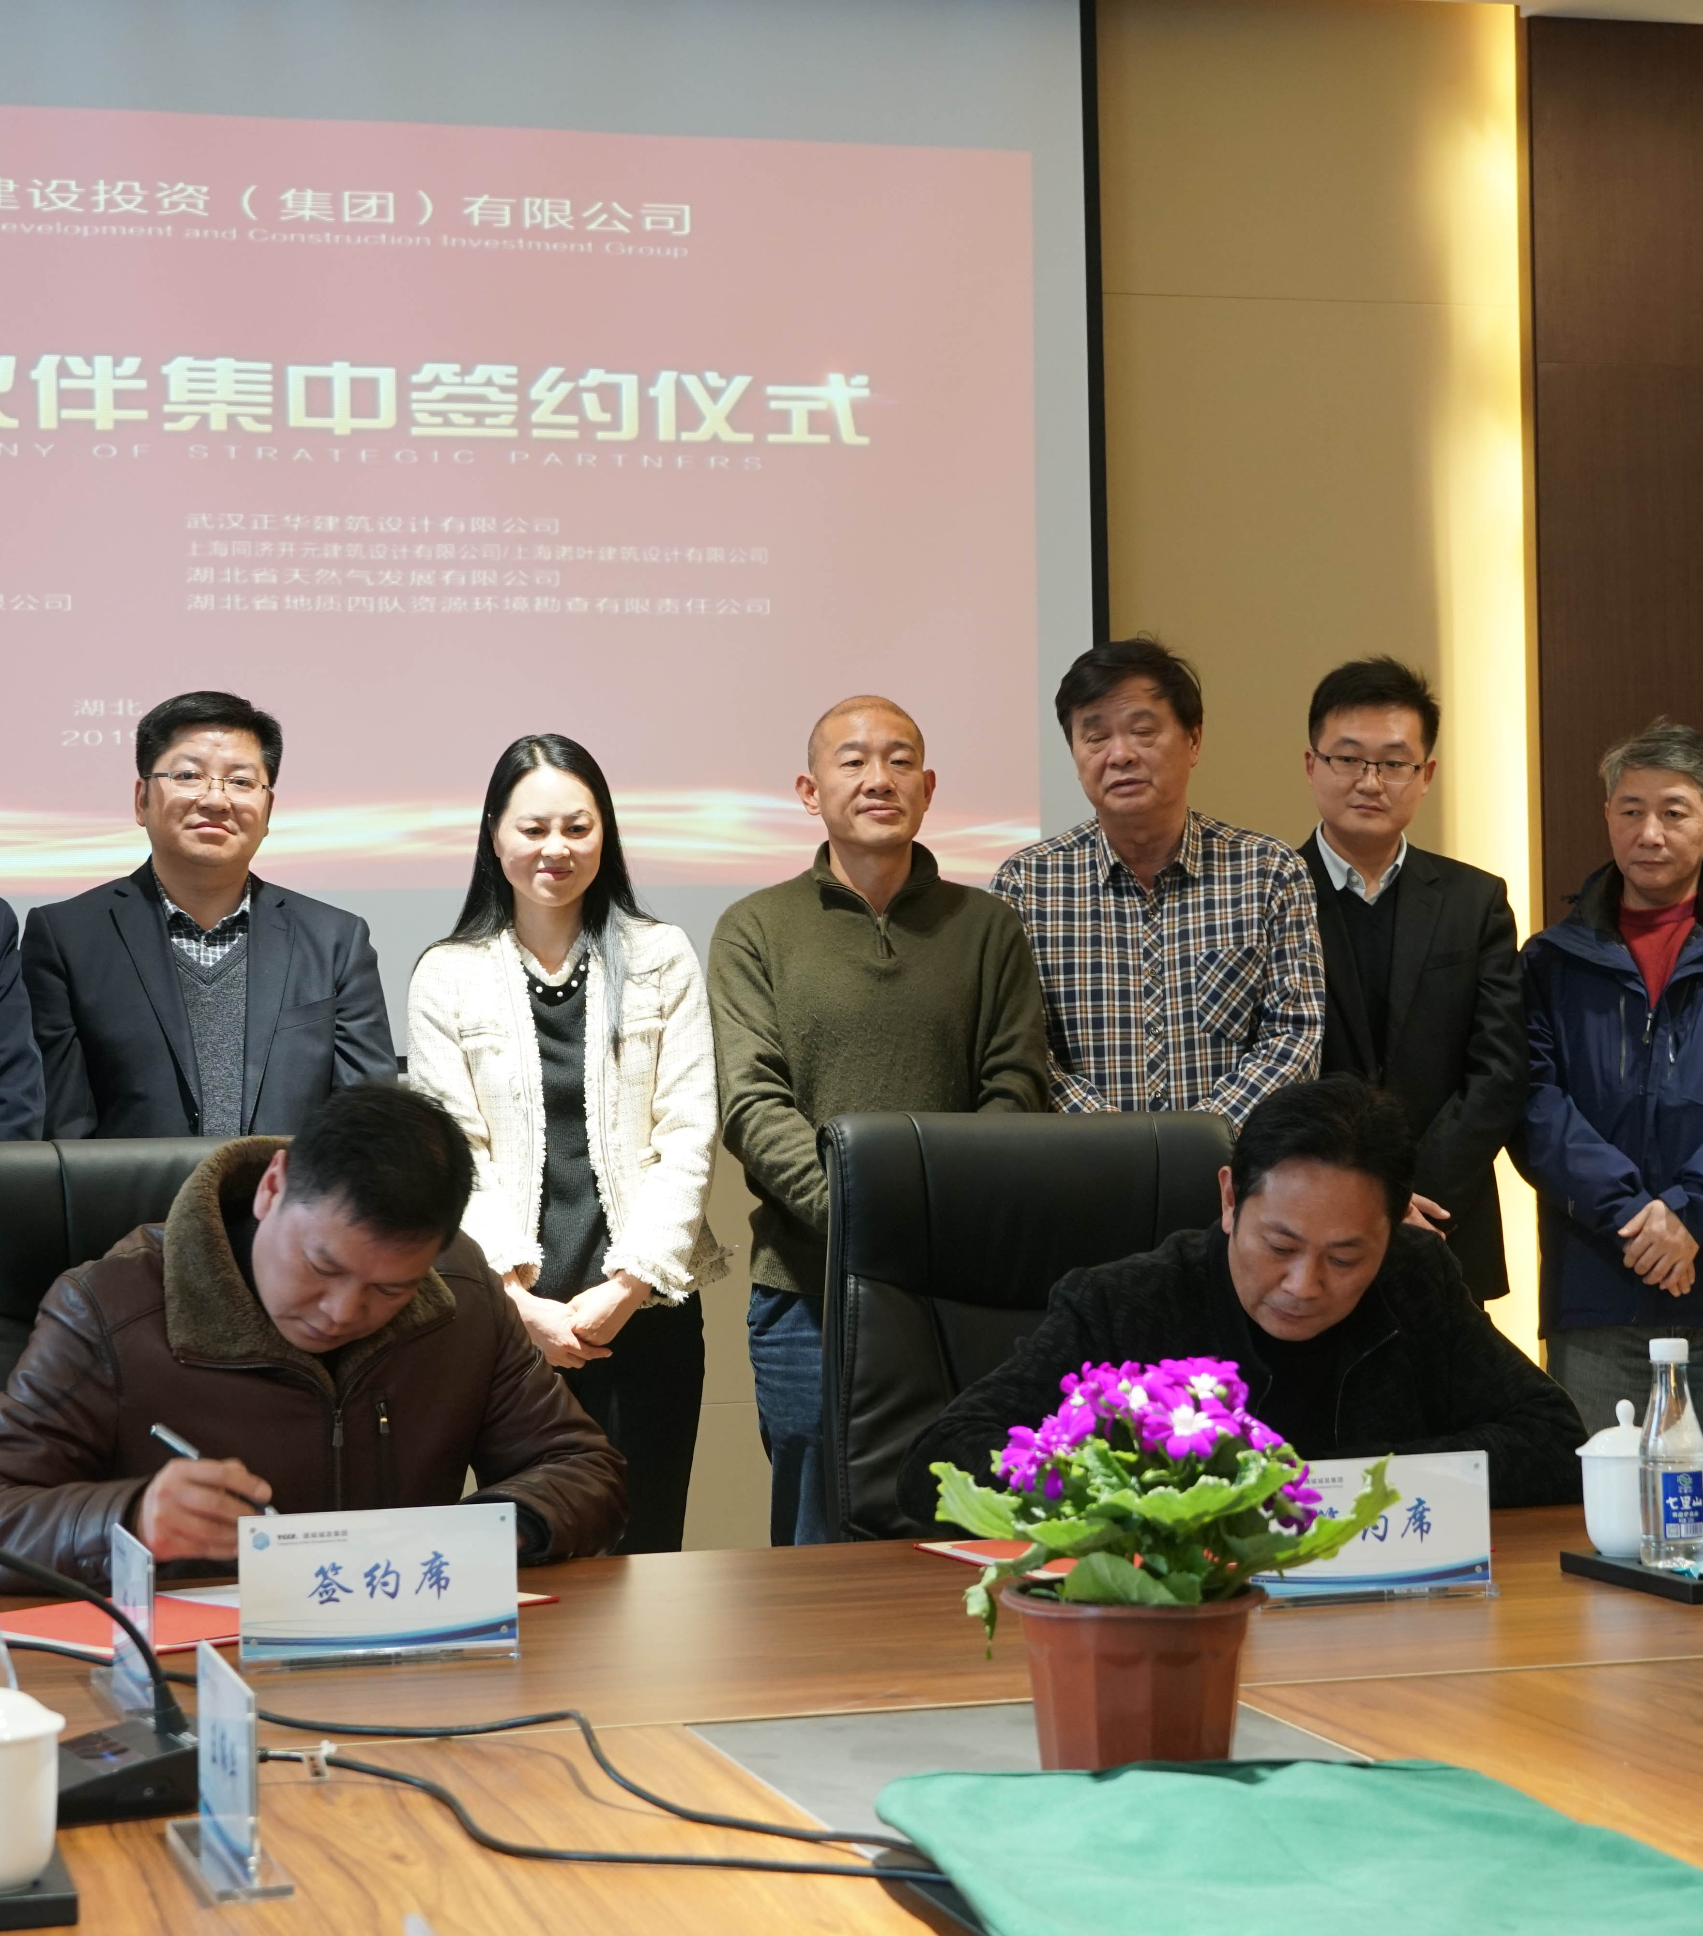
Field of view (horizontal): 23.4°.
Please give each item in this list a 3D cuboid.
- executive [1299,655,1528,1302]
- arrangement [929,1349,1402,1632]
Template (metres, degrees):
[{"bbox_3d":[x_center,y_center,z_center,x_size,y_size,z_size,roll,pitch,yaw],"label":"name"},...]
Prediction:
[{"bbox_3d":[0.708,0.433,5.492,0.480,1.700,0.290,-1,-1,-9],"label":"executive"},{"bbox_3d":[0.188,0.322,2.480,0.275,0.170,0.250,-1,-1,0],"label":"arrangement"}]

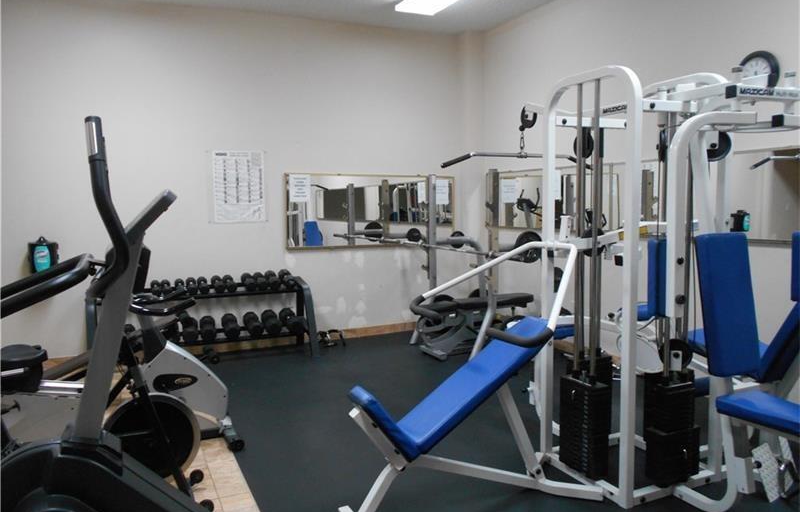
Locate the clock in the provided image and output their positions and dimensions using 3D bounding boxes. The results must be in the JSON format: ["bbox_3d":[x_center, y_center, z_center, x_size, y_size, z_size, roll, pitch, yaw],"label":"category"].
[{"bbox_3d":[2.353,-1.196,3.972,0.045,0.290,0.290,-4,6,-25],"label":"clock"}]

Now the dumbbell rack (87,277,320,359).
[{"bbox_3d":[-1.820,0.647,5.670,2.000,0.760,0.580,-4,6,-25],"label":"dumbbell rack"}]

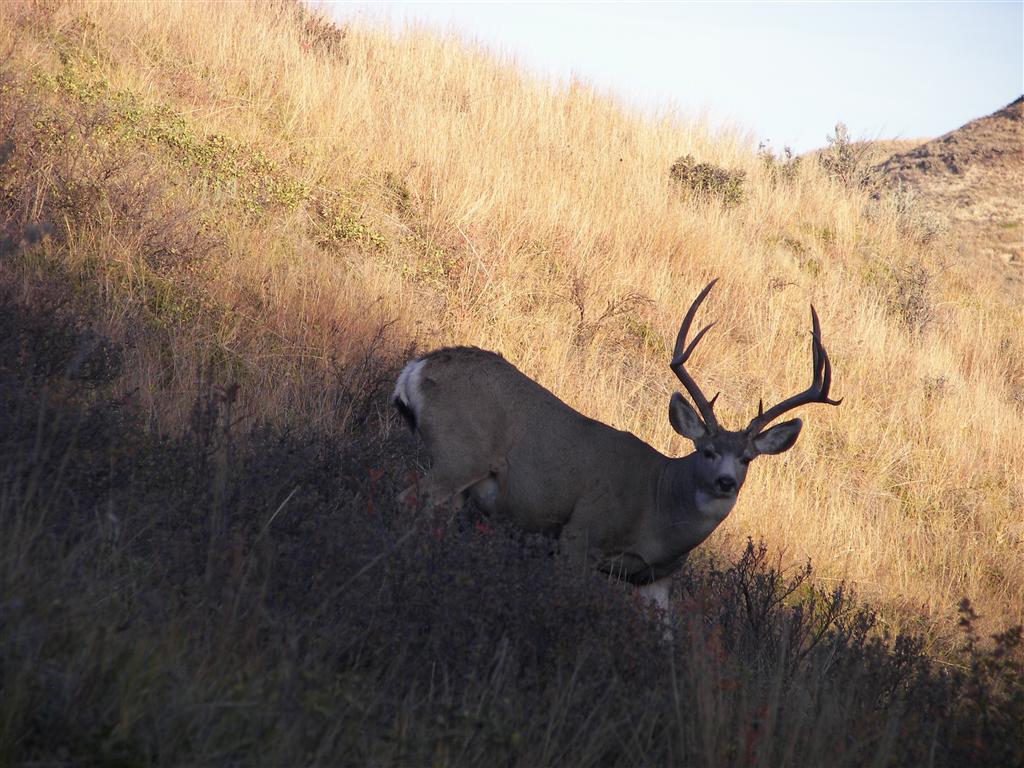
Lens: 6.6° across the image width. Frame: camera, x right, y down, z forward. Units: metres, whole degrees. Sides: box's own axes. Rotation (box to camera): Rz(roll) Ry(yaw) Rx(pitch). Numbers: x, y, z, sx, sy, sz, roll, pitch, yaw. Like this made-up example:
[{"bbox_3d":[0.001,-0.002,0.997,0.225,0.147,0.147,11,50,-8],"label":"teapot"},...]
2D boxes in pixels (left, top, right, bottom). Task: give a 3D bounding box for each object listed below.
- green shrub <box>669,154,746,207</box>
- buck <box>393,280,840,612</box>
[{"bbox_3d":[1.010,-1.031,46.000,0.410,0.320,0.380,0,-4,0],"label":"green shrub"},{"bbox_3d":[0.374,0.347,34.500,1.700,1.570,0.620,9,-2,14],"label":"buck"}]

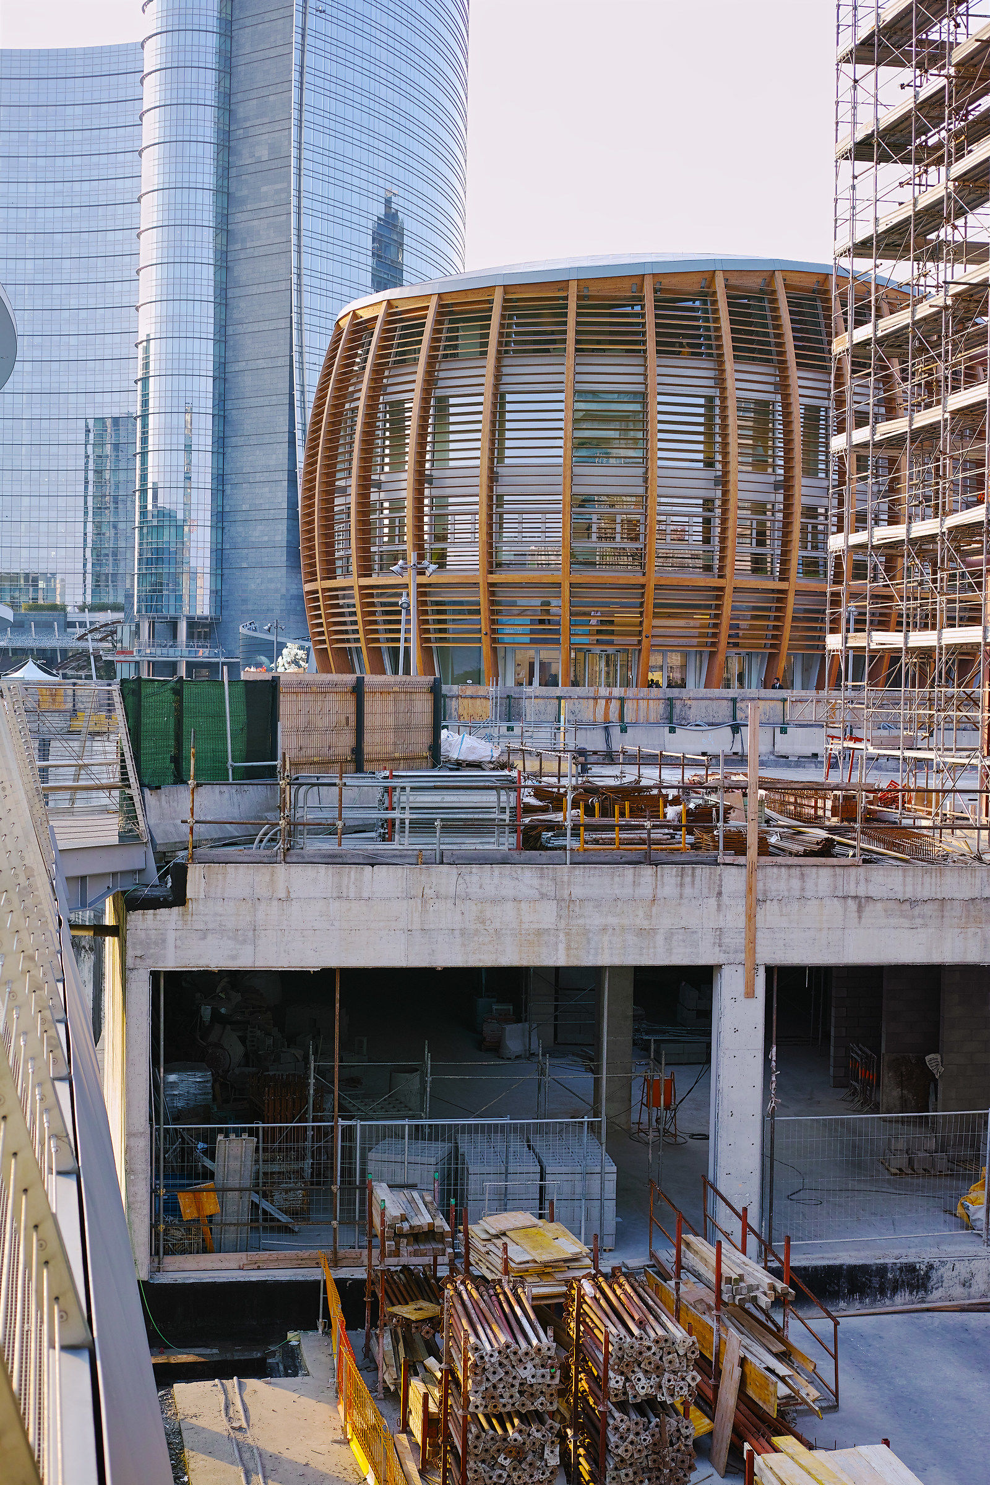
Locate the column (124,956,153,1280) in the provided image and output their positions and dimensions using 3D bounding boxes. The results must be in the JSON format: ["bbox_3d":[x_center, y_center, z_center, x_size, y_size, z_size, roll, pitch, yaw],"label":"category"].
[{"bbox_3d":[-4.822,5.139,25.108,0.337,4.280,0.500,1,3,-7],"label":"column"}]

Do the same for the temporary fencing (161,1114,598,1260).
[{"bbox_3d":[-1.577,6.292,25.895,6.279,2.000,0.150,1,3,-7],"label":"temporary fencing"}]

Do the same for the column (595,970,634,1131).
[{"bbox_3d":[2.150,4.768,33.362,0.592,4.300,0.580,1,3,-7],"label":"column"}]

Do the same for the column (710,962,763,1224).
[{"bbox_3d":[3.389,5.220,26.174,0.621,4.280,0.520,1,3,-7],"label":"column"}]

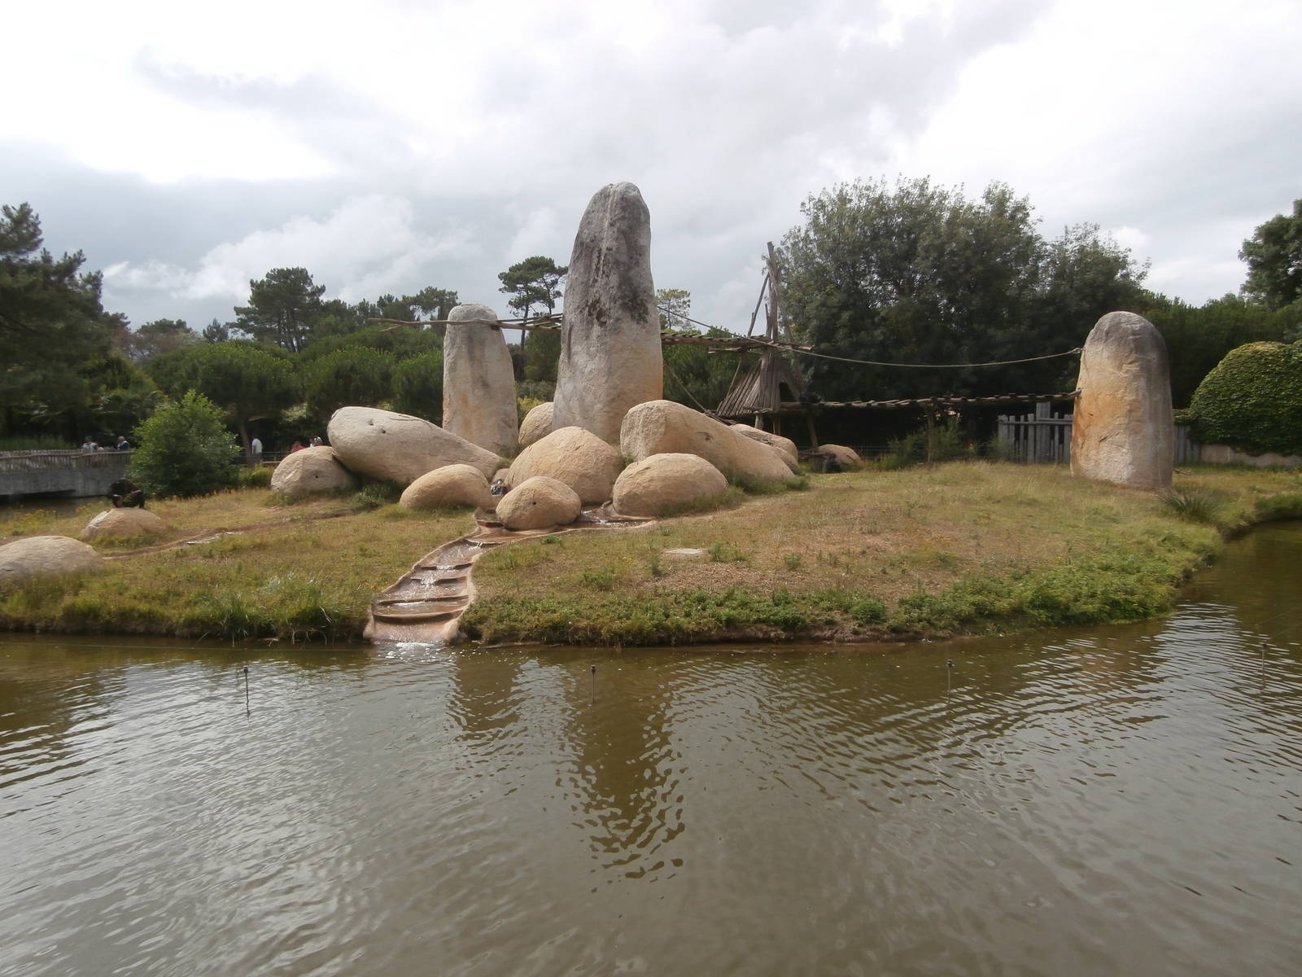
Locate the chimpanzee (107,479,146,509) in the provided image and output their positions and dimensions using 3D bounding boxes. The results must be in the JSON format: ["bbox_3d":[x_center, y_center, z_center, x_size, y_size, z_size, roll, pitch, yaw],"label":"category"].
[{"bbox_3d":[-11.916,0.126,20.539,0.890,0.680,0.700,1,3,20],"label":"chimpanzee"}]

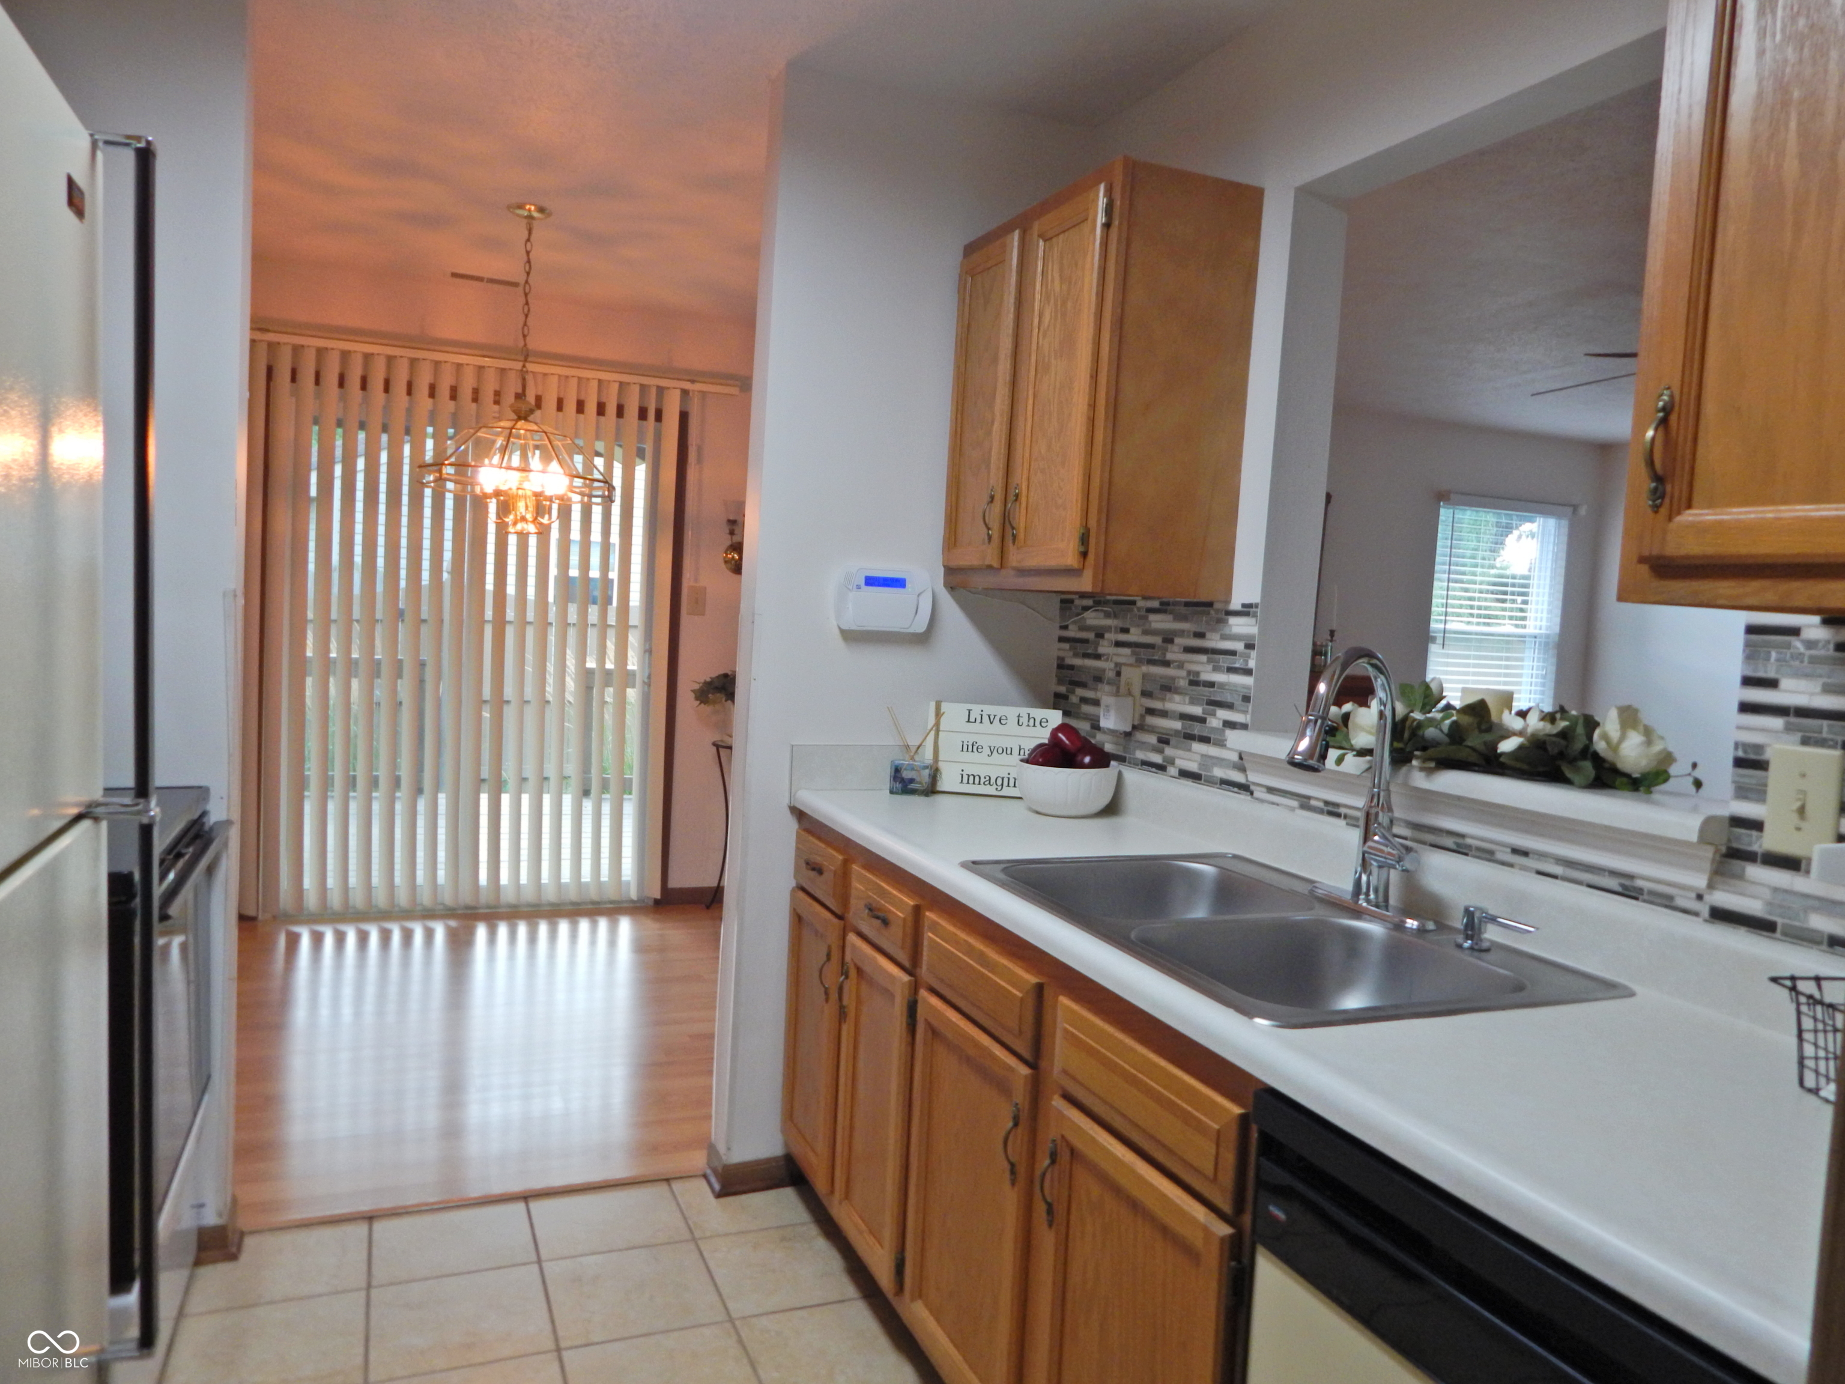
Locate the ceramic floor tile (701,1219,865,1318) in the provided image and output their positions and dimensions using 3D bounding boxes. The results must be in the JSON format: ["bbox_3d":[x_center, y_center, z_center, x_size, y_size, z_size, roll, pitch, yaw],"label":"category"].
[{"bbox_3d":[-0.266,1.147,2.335,0.300,0.010,0.302,2,4,-24],"label":"ceramic floor tile"}]

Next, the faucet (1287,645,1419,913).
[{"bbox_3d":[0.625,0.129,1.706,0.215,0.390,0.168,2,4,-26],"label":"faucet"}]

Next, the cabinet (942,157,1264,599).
[{"bbox_3d":[0.328,-0.582,2.415,0.333,0.762,0.637,2,4,-24],"label":"cabinet"}]

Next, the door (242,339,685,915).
[{"bbox_3d":[-1.758,-0.163,4.683,1.560,2.090,0.100,2,4,-24],"label":"door"}]

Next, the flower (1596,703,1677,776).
[{"bbox_3d":[0.934,0.064,1.537,0.108,0.094,0.100,5,4,25],"label":"flower"}]

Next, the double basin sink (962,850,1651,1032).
[{"bbox_3d":[0.456,0.407,1.662,0.565,0.190,0.790,2,4,-24],"label":"double basin sink"}]

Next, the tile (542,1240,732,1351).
[{"bbox_3d":[-0.544,1.138,2.216,0.302,0.010,0.302,2,4,-24],"label":"tile"}]

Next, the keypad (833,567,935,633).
[{"bbox_3d":[-0.088,-0.203,2.603,0.208,0.138,0.035,2,4,-24],"label":"keypad"}]

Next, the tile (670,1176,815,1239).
[{"bbox_3d":[-0.391,1.120,2.607,0.290,0.010,0.270,2,4,-24],"label":"tile"}]

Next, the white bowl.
[{"bbox_3d":[0.305,0.203,2.482,0.212,0.100,0.212,3,4,0],"label":"white bowl"}]

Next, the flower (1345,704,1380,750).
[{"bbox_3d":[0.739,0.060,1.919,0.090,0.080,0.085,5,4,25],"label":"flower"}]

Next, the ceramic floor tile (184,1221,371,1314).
[{"bbox_3d":[-1.216,1.096,2.242,0.300,0.010,0.265,2,4,-24],"label":"ceramic floor tile"}]

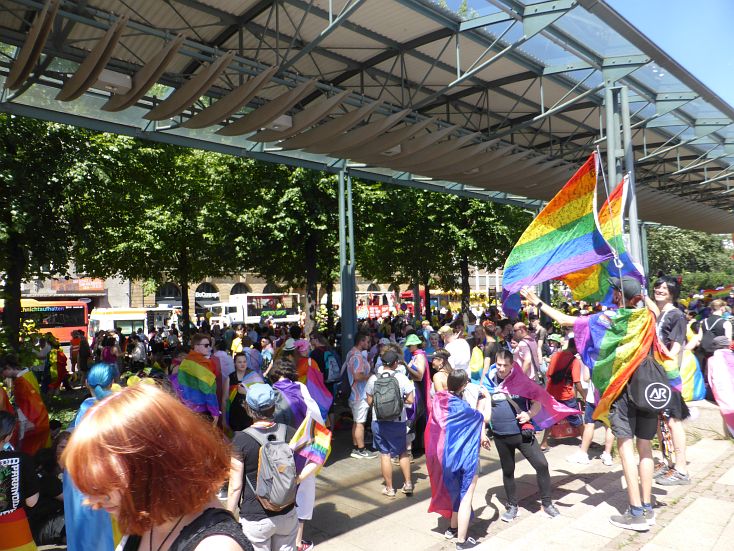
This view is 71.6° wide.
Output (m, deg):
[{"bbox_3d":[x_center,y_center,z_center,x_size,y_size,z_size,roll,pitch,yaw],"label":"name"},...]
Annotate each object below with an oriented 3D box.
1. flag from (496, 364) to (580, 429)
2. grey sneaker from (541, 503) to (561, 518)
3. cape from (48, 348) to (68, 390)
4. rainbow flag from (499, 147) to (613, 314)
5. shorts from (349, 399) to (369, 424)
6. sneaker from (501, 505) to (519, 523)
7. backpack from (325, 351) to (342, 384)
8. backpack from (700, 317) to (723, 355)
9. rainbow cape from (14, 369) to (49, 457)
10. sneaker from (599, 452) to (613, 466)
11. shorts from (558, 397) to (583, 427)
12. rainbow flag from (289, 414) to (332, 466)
[{"bbox_3d":[1.807,1.280,5.450,0.850,0.630,0.380,-1,-2,-6],"label":"flag"},{"bbox_3d":[1.925,2.439,5.383,0.105,0.120,0.285,-1,-3,-8],"label":"grey sneaker"},{"bbox_3d":[-9.817,2.991,16.200,0.600,1.220,0.420,0,-4,-24],"label":"cape"},{"bbox_3d":[1.347,-0.297,3.600,0.740,1.100,0.400,-2,-3,9],"label":"rainbow flag"},{"bbox_3d":[-0.126,1.972,7.400,0.275,0.360,0.330,-1,-2,-18],"label":"shorts"},{"bbox_3d":[1.485,2.474,5.300,0.107,0.105,0.285,-3,-3,36],"label":"sneaker"},{"bbox_3d":[-0.506,1.371,7.700,0.180,0.470,0.280,-4,-3,41],"label":"backpack"},{"bbox_3d":[4.547,0.790,6.700,0.160,0.450,0.270,2,-5,-41],"label":"backpack"},{"bbox_3d":[-4.020,1.654,6.100,0.300,0.960,0.420,-5,-5,41],"label":"rainbow cape"},{"bbox_3d":[3.171,2.439,6.803,0.105,0.120,0.285,-2,-3,-3],"label":"sneaker"},{"bbox_3d":[2.944,2.001,7.450,0.390,0.430,0.280,-2,-2,6],"label":"shorts"},{"bbox_3d":[-0.409,1.196,3.700,0.300,0.360,0.120,-2,-2,6],"label":"rainbow flag"}]

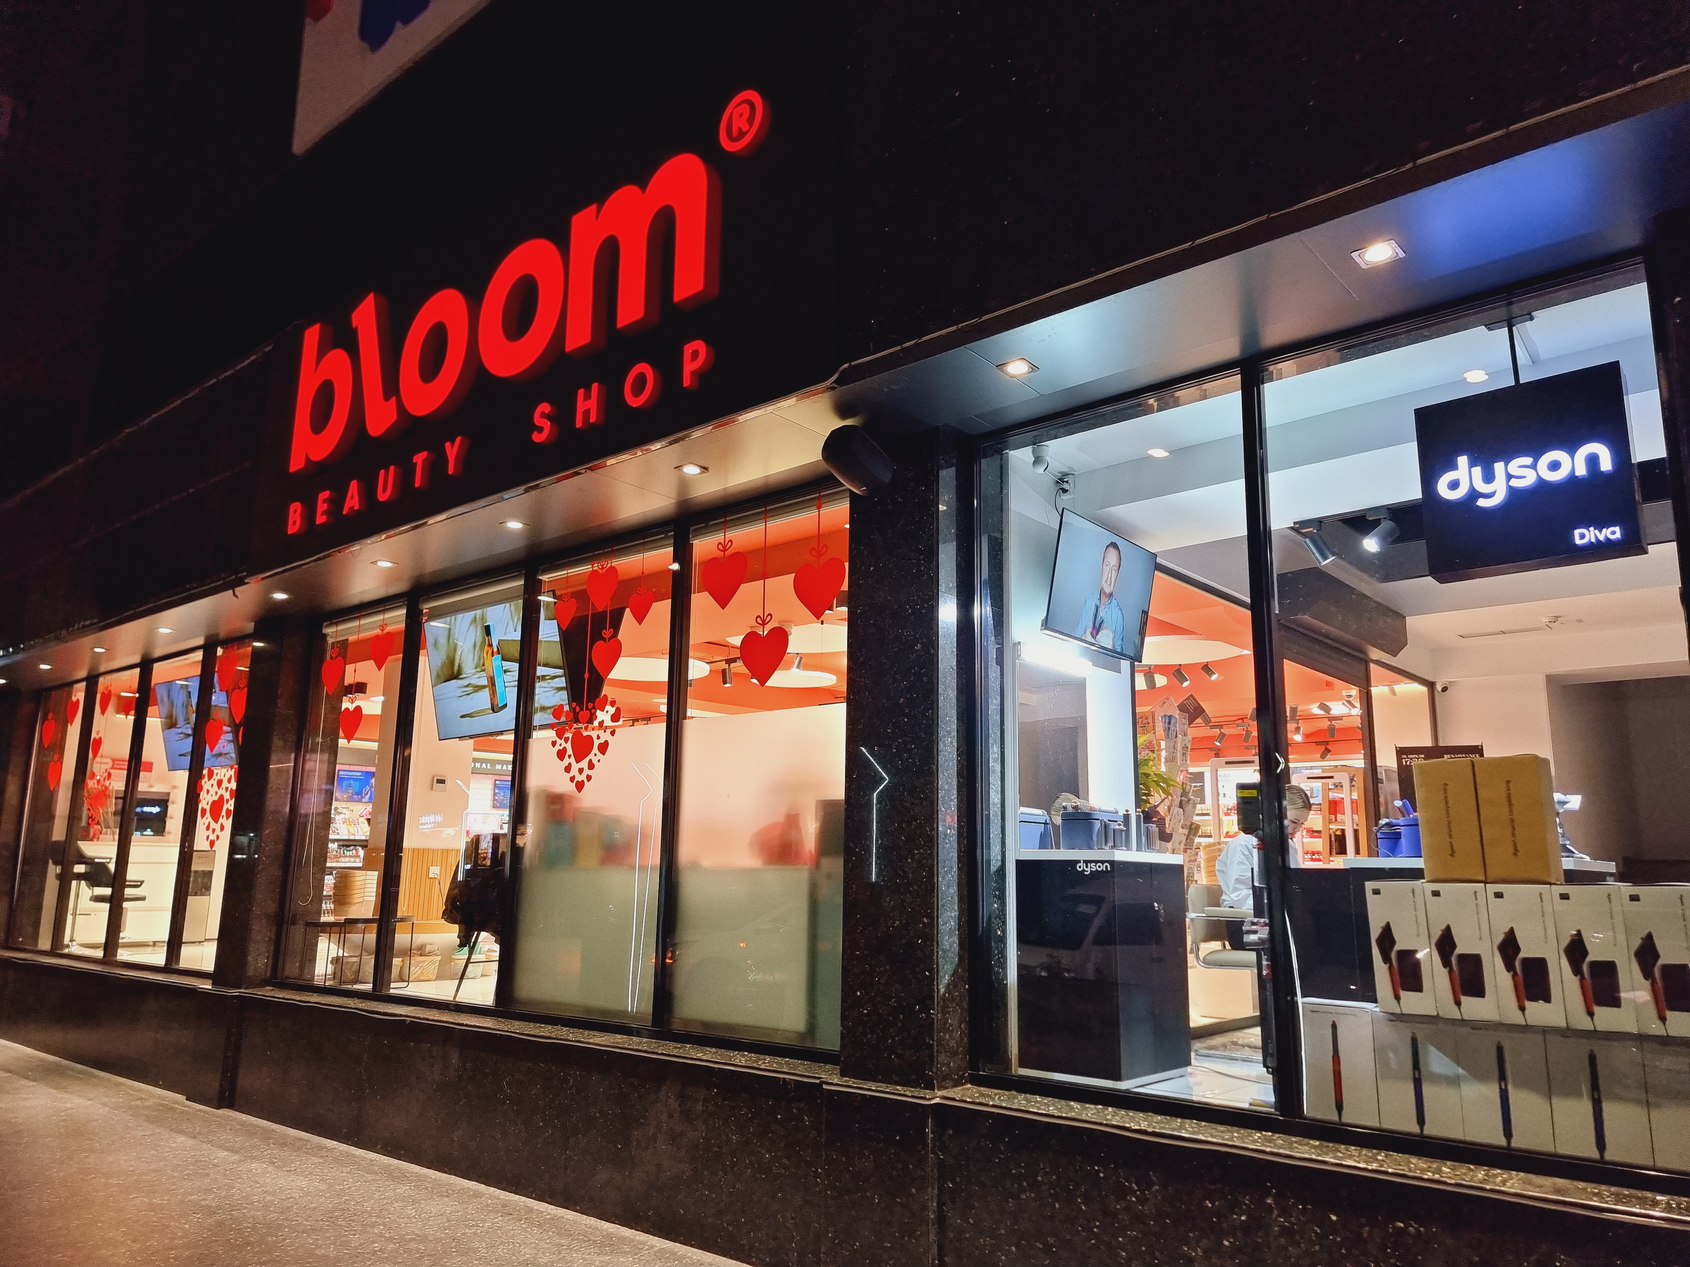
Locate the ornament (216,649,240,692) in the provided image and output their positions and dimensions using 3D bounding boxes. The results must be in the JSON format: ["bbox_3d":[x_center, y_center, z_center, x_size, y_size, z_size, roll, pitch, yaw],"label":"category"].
[{"bbox_3d":[-5.204,0.323,9.886,0.370,0.360,0.015,-9,-15,39],"label":"ornament"}]

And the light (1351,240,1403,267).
[{"bbox_3d":[1.694,-1.220,3.725,0.122,0.035,0.122,-9,-15,39],"label":"light"}]

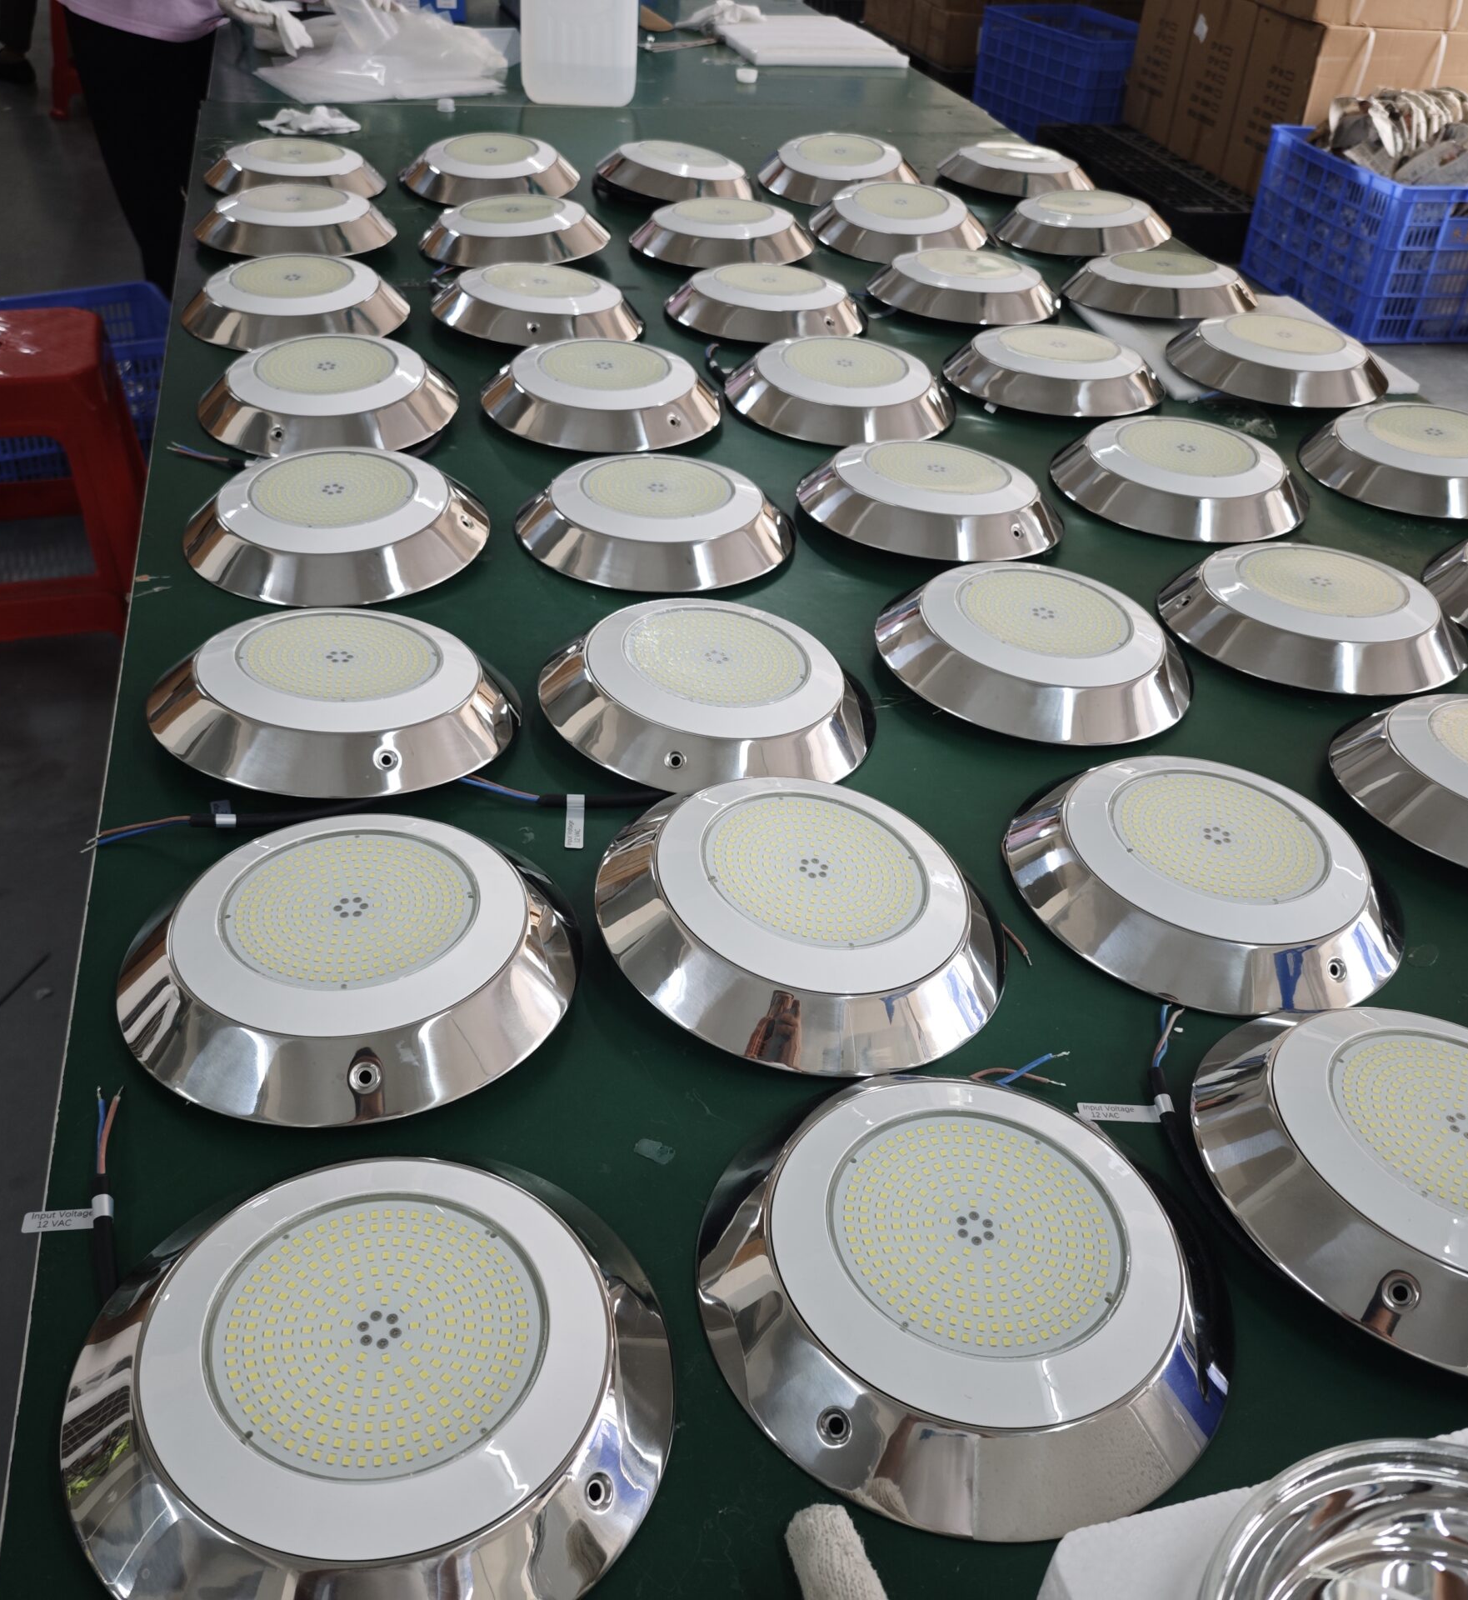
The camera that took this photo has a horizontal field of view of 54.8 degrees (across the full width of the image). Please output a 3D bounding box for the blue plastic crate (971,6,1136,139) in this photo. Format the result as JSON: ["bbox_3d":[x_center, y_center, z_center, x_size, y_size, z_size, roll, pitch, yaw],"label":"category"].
[{"bbox_3d":[1.294,-2.740,5.399,0.442,0.386,0.647,-13,41,-23],"label":"blue plastic crate"}]

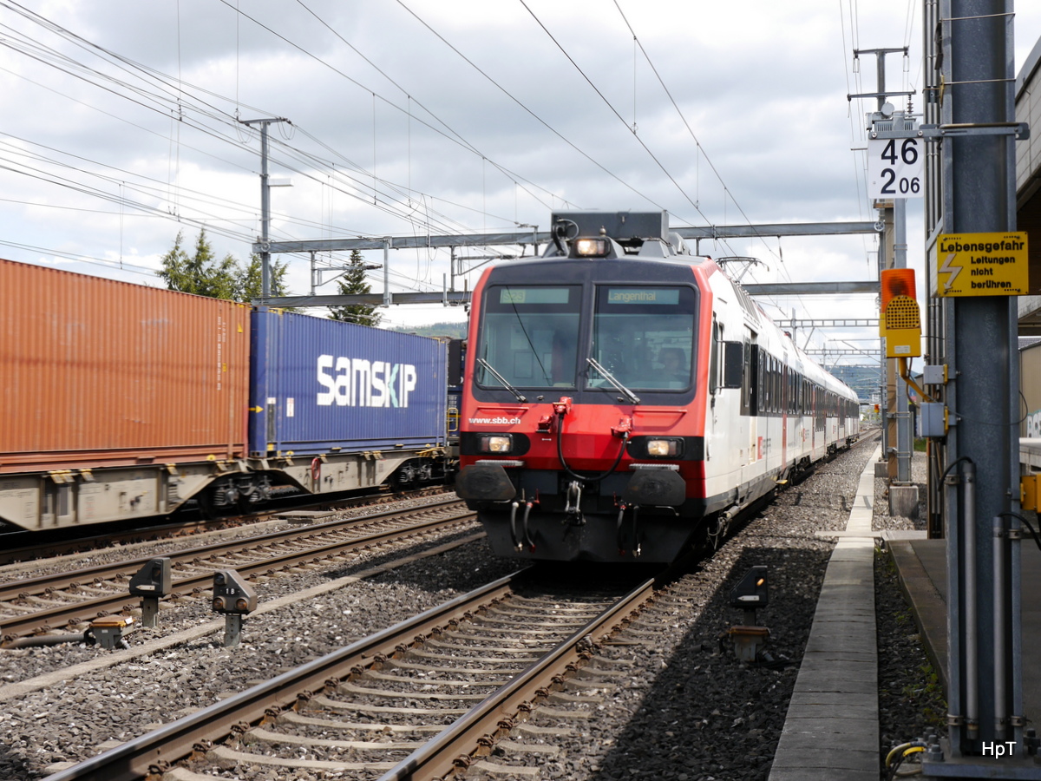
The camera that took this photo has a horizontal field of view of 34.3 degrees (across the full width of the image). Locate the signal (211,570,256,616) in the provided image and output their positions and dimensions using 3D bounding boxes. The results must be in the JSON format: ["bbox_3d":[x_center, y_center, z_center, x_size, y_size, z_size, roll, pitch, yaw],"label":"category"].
[{"bbox_3d":[-2.322,1.639,13.700,0.318,0.335,0.190,-1,-1,11],"label":"signal"}]

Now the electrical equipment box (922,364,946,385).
[{"bbox_3d":[1.867,-0.070,7.600,0.092,0.085,0.090,-1,-1,11],"label":"electrical equipment box"}]

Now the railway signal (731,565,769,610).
[{"bbox_3d":[1.907,1.632,14.000,0.303,0.325,0.190,-1,-1,11],"label":"railway signal"}]

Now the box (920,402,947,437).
[{"bbox_3d":[1.861,0.135,7.600,0.104,0.151,0.130,-1,-1,11],"label":"box"}]

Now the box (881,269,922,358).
[{"bbox_3d":[1.738,-0.352,7.700,0.182,0.395,0.200,-1,-1,11],"label":"box"}]

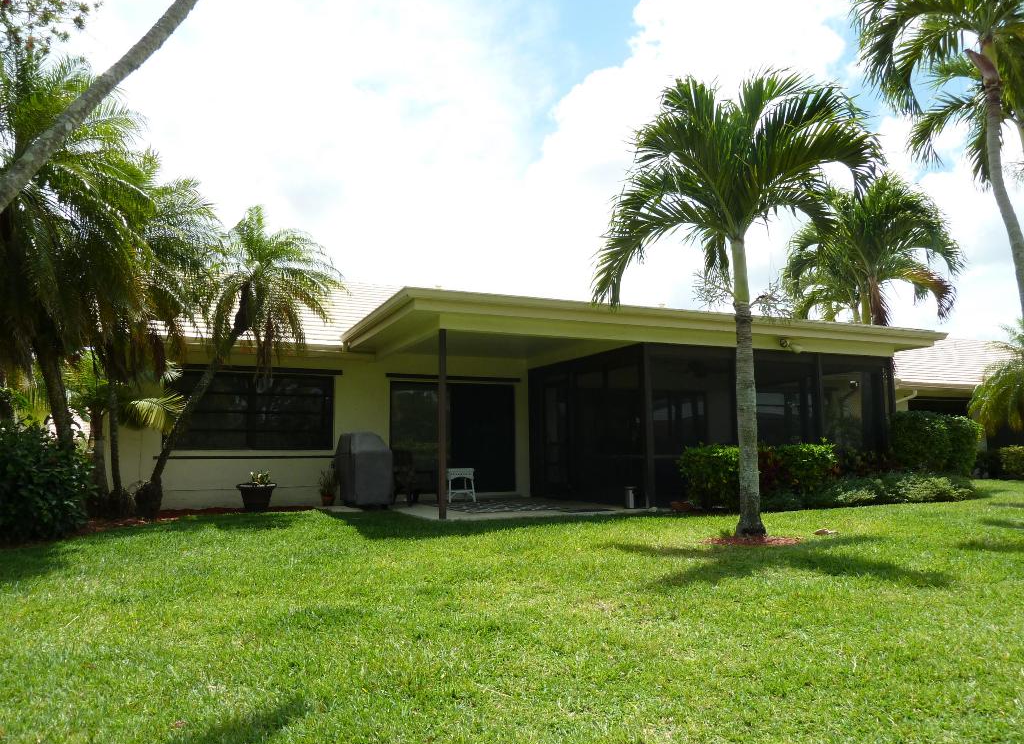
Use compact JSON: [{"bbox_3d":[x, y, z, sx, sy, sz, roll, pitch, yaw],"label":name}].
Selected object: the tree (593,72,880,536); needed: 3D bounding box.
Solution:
[{"bbox_3d":[2.487,-0.778,8.031,3.100,5.000,2.900,-1,-6,0],"label":"tree"}]

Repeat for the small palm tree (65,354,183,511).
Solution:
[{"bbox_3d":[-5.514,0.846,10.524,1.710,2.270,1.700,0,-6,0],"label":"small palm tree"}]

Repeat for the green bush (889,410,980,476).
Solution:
[{"bbox_3d":[8.263,1.541,14.355,1.600,1.569,1.000,2,-7,-24],"label":"green bush"}]

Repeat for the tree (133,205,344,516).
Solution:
[{"bbox_3d":[-4.131,-0.238,11.114,3.211,4.710,2.100,-1,-6,0],"label":"tree"}]

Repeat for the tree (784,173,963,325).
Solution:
[{"bbox_3d":[7.725,-0.932,15.592,3.790,6.797,3.400,-1,-6,0],"label":"tree"}]

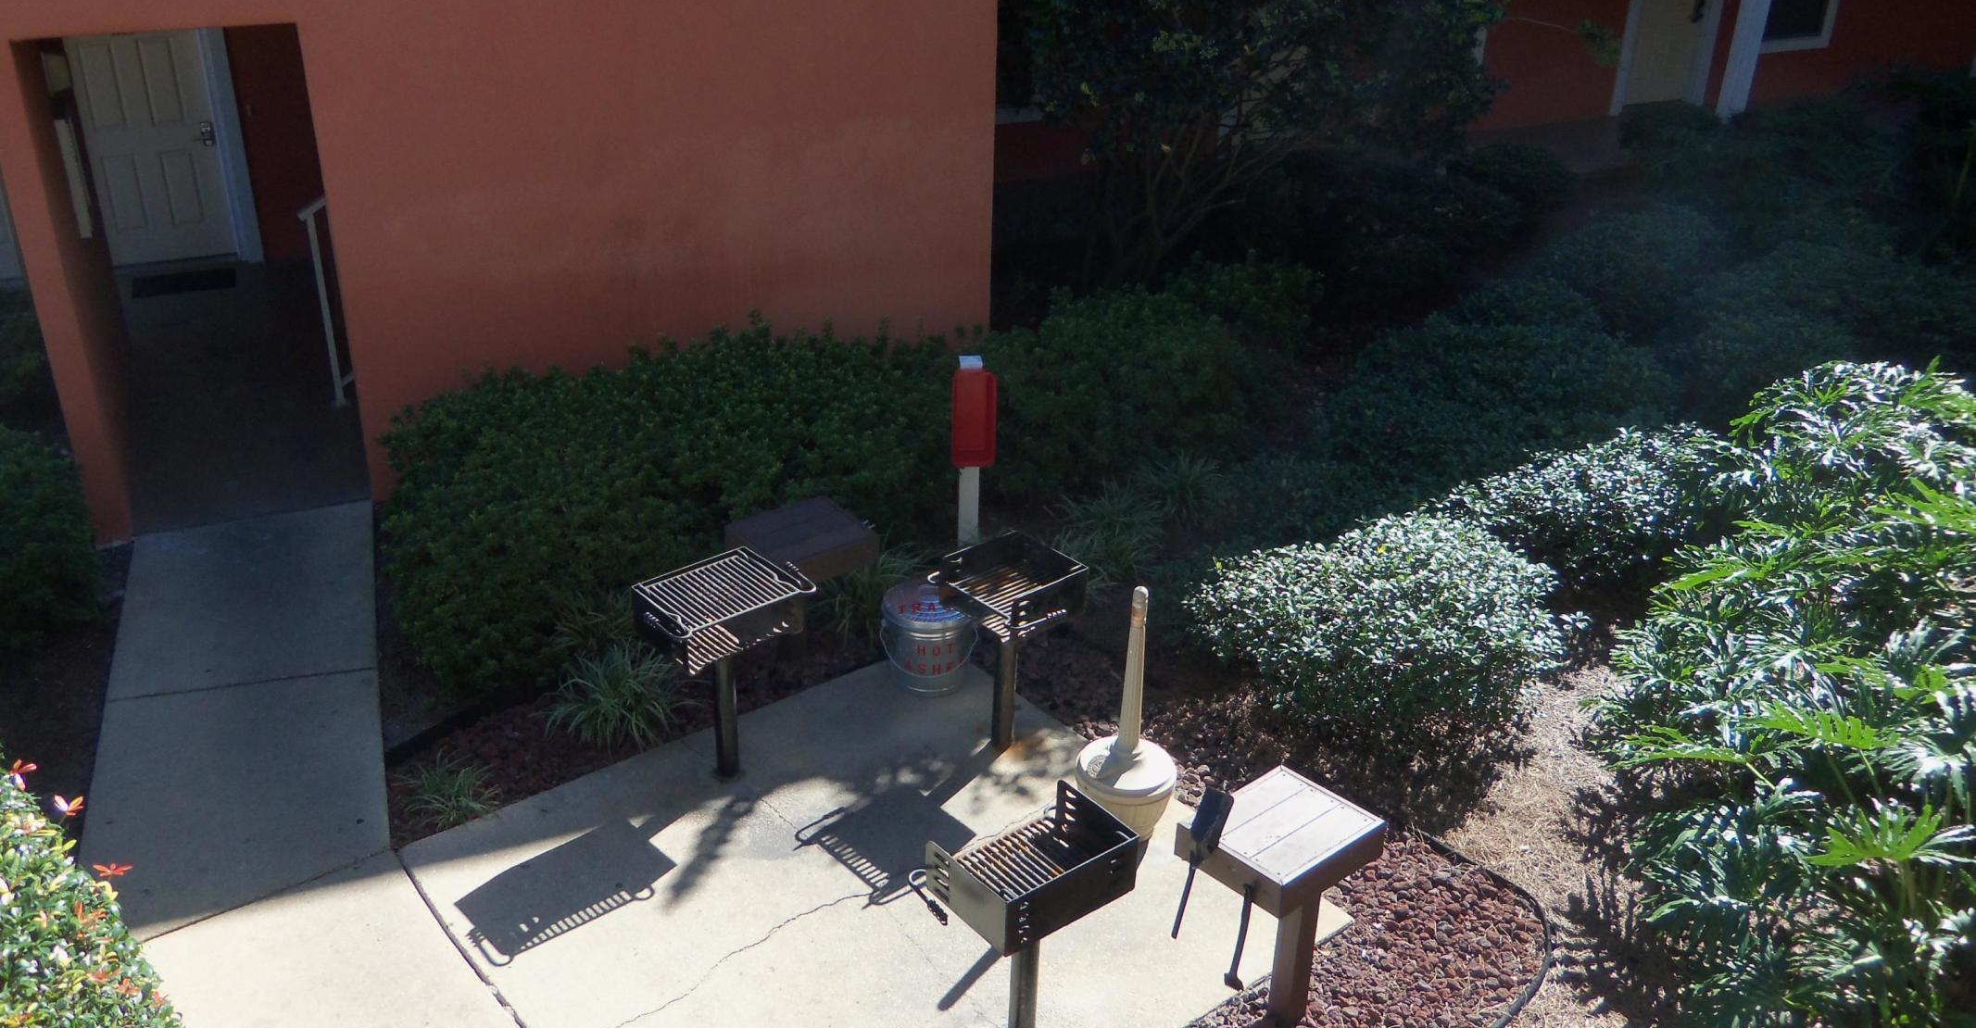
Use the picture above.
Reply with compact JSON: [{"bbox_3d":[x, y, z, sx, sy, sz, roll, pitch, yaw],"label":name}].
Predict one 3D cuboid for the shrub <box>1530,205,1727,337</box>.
[{"bbox_3d":[4.300,-1.620,10.760,1.180,0.840,1.060,1,25,0],"label":"shrub"}]

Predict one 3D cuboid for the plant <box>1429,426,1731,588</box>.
[{"bbox_3d":[2.990,-0.030,8.130,1.410,0.660,1.150,1,25,0],"label":"plant"}]

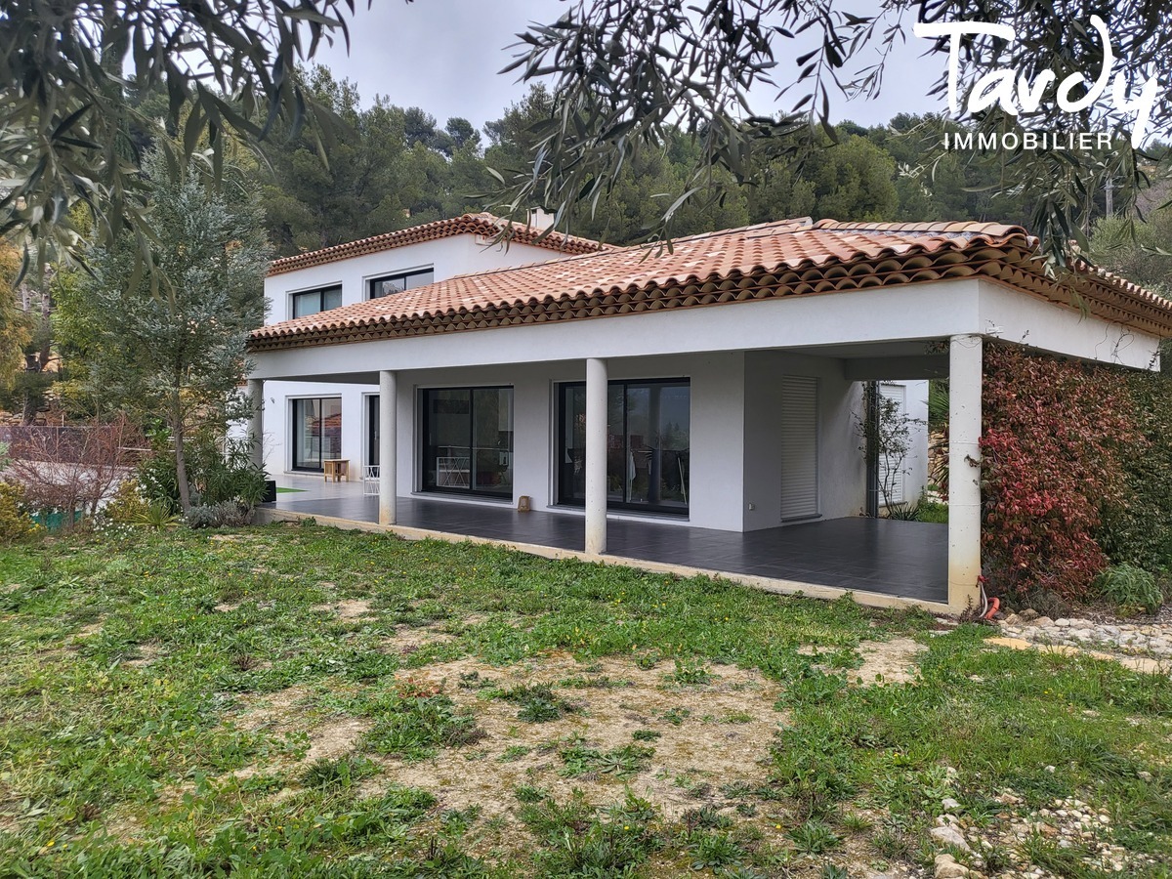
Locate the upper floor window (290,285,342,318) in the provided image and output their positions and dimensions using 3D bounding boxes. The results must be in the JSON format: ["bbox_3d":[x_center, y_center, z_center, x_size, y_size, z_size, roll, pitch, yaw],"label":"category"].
[{"bbox_3d":[-7.396,-3.596,24.374,2.740,1.100,0.150,1,1,43],"label":"upper floor window"}]

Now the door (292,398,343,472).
[{"bbox_3d":[-7.415,-0.104,24.437,2.740,2.080,0.150,1,1,43],"label":"door"}]

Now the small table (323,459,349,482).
[{"bbox_3d":[-6.449,0.811,22.813,0.470,0.560,0.470,1,1,43],"label":"small table"}]

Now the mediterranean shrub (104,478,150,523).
[{"bbox_3d":[-7.962,1.081,15.249,0.800,0.800,0.750,0,1,-28],"label":"mediterranean shrub"}]

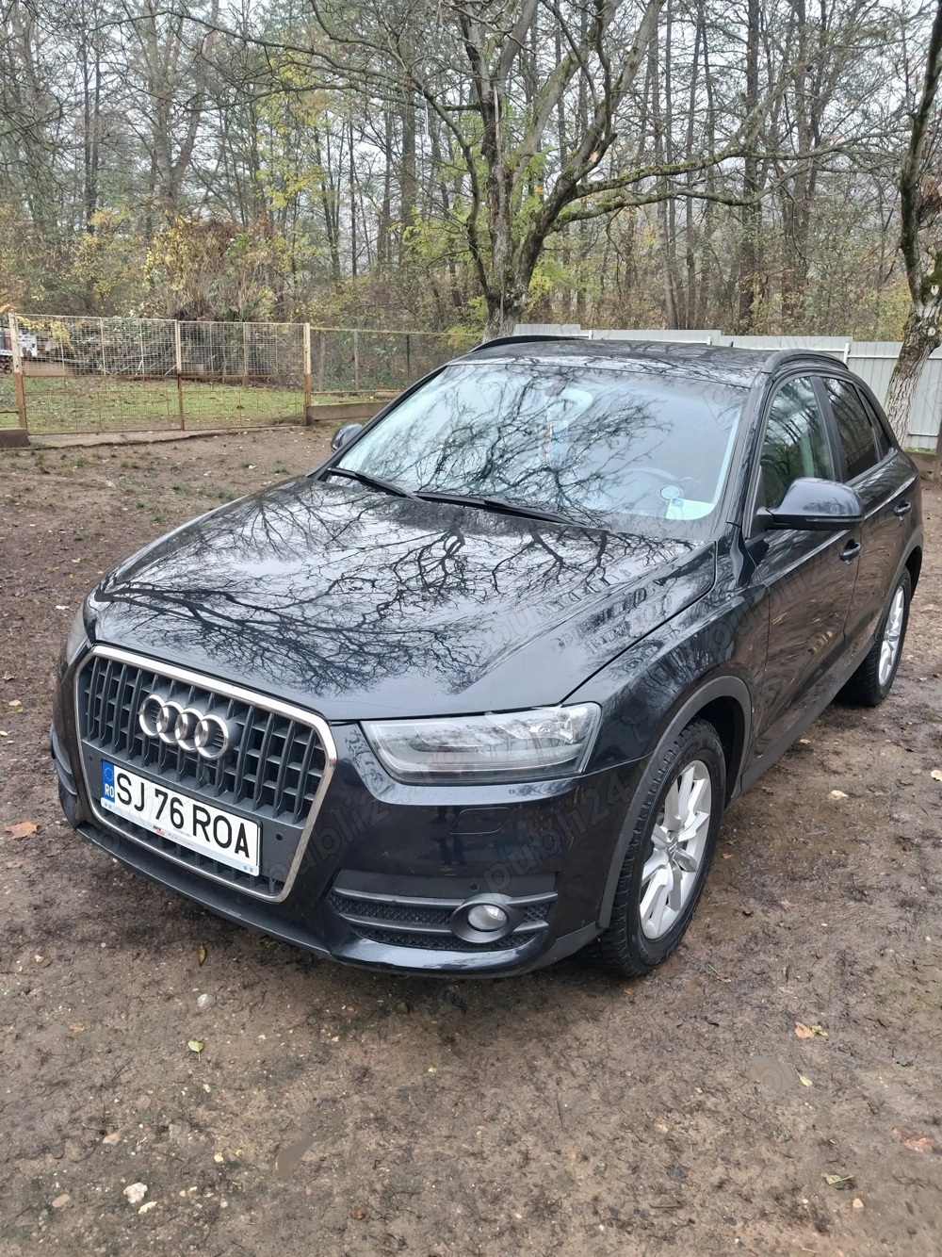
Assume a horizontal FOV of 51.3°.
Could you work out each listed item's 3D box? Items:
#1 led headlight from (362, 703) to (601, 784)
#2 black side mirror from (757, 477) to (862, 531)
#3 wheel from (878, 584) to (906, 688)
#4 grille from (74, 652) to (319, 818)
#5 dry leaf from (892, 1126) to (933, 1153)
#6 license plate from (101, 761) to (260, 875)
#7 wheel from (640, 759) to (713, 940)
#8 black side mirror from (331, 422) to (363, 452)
[{"bbox_3d":[0.019,0.229,2.005,0.410,0.155,0.340,13,19,31],"label":"led headlight"},{"bbox_3d":[1.020,-0.374,2.915,0.255,0.150,0.155,13,19,31],"label":"black side mirror"},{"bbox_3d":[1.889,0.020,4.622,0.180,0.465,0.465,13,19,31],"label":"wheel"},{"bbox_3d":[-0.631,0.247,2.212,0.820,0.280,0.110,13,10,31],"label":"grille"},{"bbox_3d":[0.913,1.050,2.026,0.079,0.018,0.056,13,19,32],"label":"dry leaf"},{"bbox_3d":[-0.669,0.425,2.217,0.530,0.120,0.020,13,16,31],"label":"license plate"},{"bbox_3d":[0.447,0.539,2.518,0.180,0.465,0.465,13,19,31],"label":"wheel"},{"bbox_3d":[-0.455,-0.715,3.839,0.255,0.150,0.155,13,19,31],"label":"black side mirror"}]

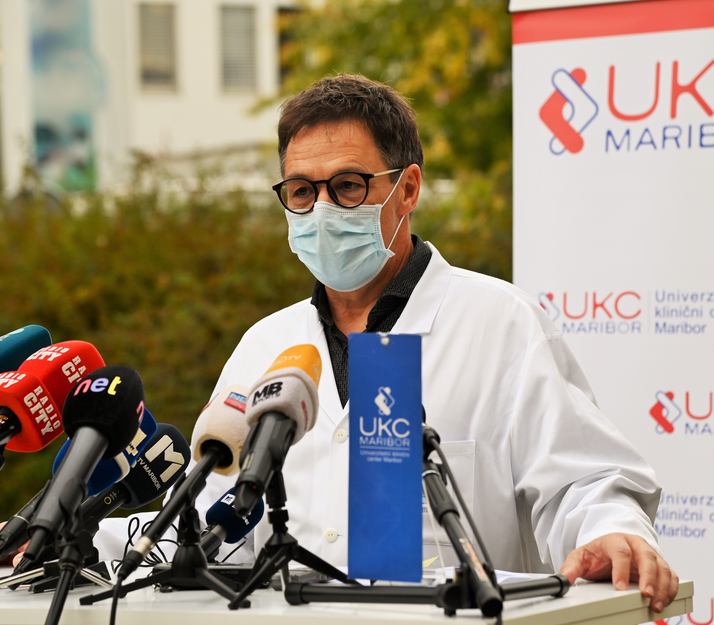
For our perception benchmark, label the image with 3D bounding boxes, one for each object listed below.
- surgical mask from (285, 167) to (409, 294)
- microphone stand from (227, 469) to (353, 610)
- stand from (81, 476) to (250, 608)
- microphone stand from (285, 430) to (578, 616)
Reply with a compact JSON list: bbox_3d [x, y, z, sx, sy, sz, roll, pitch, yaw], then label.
[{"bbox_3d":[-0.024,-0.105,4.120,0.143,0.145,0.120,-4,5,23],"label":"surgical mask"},{"bbox_3d":[-0.061,0.250,3.534,0.190,0.160,0.206,0,-1,6],"label":"microphone stand"},{"bbox_3d":[-0.213,0.257,3.539,0.193,0.145,0.209,0,-1,6],"label":"stand"},{"bbox_3d":[0.083,0.229,3.506,0.335,0.200,0.308,0,-1,-2],"label":"microphone stand"}]

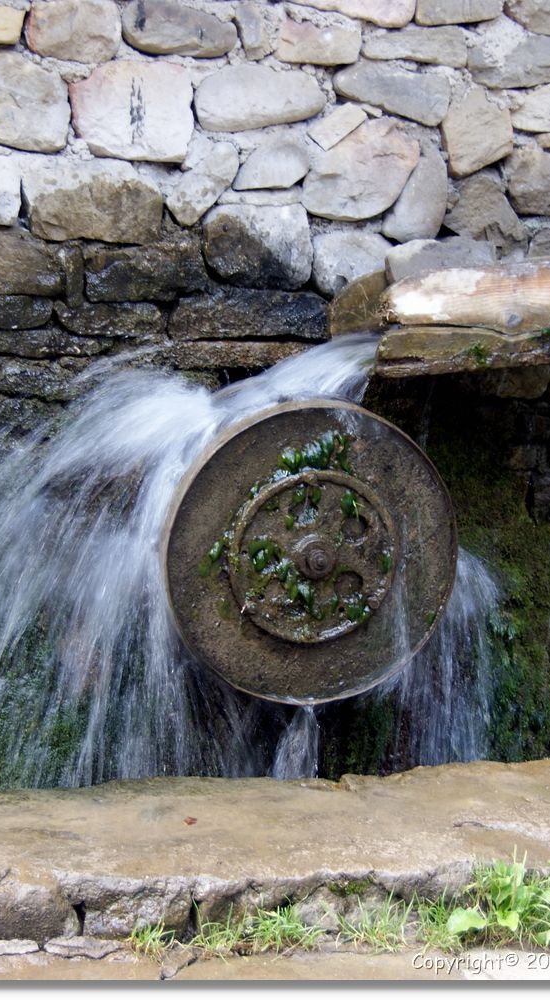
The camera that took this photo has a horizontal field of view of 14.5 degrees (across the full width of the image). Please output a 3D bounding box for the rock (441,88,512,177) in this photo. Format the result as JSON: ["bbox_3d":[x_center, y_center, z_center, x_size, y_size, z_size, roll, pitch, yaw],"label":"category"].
[{"bbox_3d":[0.383,-0.743,4.354,0.144,0.165,0.150,-1,14,-16],"label":"rock"}]

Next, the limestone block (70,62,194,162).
[{"bbox_3d":[-0.291,-0.750,4.163,0.233,0.186,0.170,-1,14,-16],"label":"limestone block"}]

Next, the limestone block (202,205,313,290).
[{"bbox_3d":[-0.061,-0.588,4.992,0.254,0.183,0.180,1,9,-16],"label":"limestone block"}]

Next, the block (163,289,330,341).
[{"bbox_3d":[-0.072,-0.380,4.322,0.325,0.100,0.170,-1,14,-16],"label":"block"}]

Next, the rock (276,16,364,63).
[{"bbox_3d":[0.069,-0.897,4.216,0.167,0.088,0.140,-1,14,-16],"label":"rock"}]

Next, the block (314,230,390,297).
[{"bbox_3d":[0.133,-0.476,4.347,0.159,0.137,0.150,-1,14,-16],"label":"block"}]

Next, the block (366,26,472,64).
[{"bbox_3d":[0.307,-1.067,5.103,0.253,0.081,0.180,-1,8,-14],"label":"block"}]

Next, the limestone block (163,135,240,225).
[{"bbox_3d":[-0.179,-0.725,4.908,0.167,0.187,0.130,1,9,-16],"label":"limestone block"}]

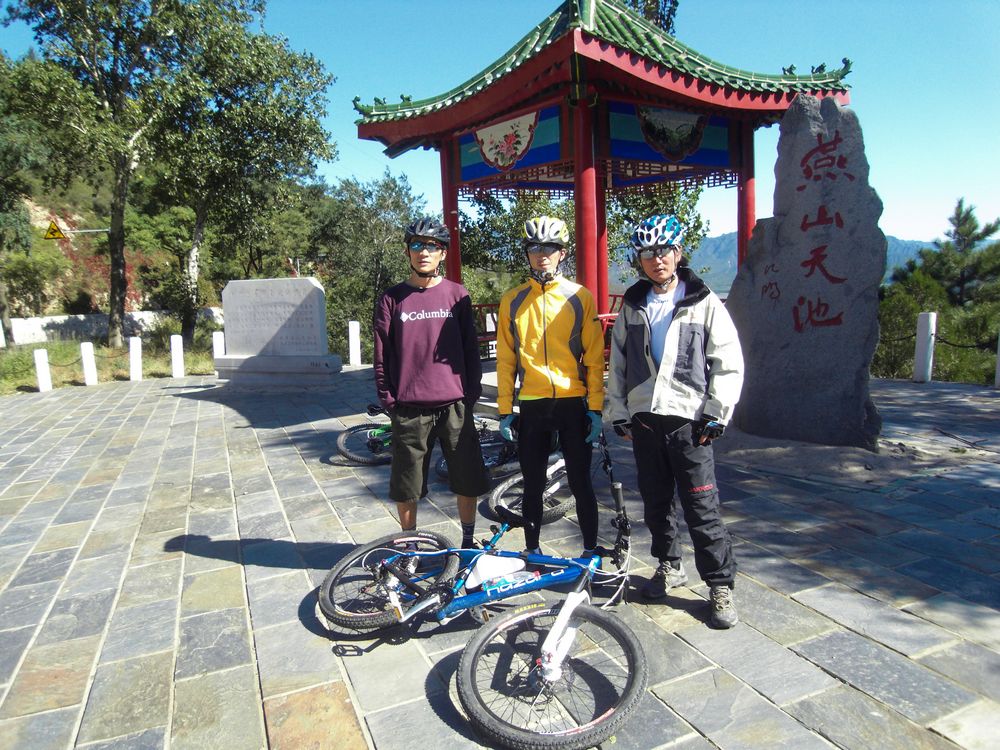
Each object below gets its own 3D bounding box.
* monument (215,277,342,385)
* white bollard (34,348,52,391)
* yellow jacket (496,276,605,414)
[{"bbox_3d":[-3.981,-0.775,12.280,2.250,1.790,0.520,0,7,16],"label":"monument"},{"bbox_3d":[-8.550,-0.084,13.000,0.200,0.820,0.200,-7,8,-30],"label":"white bollard"},{"bbox_3d":[0.249,-0.145,3.416,0.530,0.690,0.290,-1,7,6],"label":"yellow jacket"}]

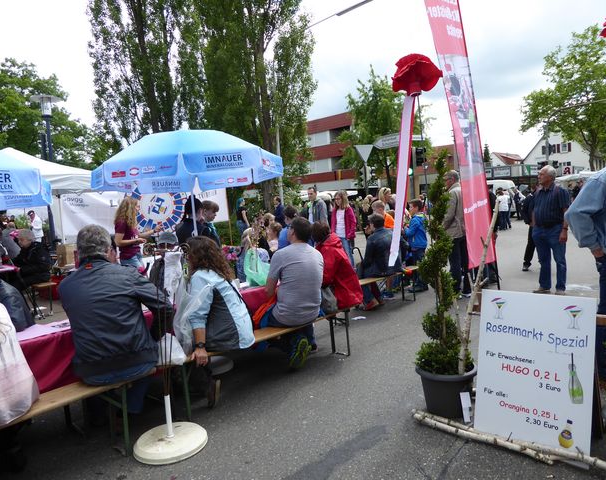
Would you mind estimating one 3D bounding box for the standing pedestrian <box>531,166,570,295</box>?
[{"bbox_3d":[3.459,-0.133,6.534,0.360,1.760,0.550,-6,5,-34],"label":"standing pedestrian"}]

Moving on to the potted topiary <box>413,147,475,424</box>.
[{"bbox_3d":[1.032,0.280,3.300,0.450,1.820,0.450,-5,3,0],"label":"potted topiary"}]

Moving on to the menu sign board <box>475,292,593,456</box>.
[{"bbox_3d":[1.320,0.750,2.670,0.040,0.870,0.625,6,-3,-44],"label":"menu sign board"}]

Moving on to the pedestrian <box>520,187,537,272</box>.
[{"bbox_3d":[4.458,-0.260,8.900,0.500,1.700,0.360,-4,4,21],"label":"pedestrian"}]

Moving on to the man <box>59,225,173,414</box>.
[{"bbox_3d":[-1.259,0.613,2.949,0.620,1.360,0.800,-6,5,-30],"label":"man"}]

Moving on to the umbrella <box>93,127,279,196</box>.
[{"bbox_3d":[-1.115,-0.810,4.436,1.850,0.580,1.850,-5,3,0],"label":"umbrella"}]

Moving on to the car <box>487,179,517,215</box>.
[{"bbox_3d":[10.942,-2.171,26.125,1.950,2.000,4.600,-1,5,23],"label":"car"}]

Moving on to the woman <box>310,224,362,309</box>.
[{"bbox_3d":[0.170,0.499,4.730,0.740,1.360,0.540,-2,5,41],"label":"woman"}]

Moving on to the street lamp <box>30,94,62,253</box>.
[{"bbox_3d":[-7.018,-1.596,13.085,0.950,4.900,0.950,-3,4,0],"label":"street lamp"}]

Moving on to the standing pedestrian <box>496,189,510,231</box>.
[{"bbox_3d":[7.802,-1.201,18.038,0.480,1.650,0.340,-2,5,20],"label":"standing pedestrian"}]

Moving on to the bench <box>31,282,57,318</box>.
[{"bbox_3d":[-4.989,1.113,7.130,0.250,0.480,2.200,-2,5,44],"label":"bench"}]

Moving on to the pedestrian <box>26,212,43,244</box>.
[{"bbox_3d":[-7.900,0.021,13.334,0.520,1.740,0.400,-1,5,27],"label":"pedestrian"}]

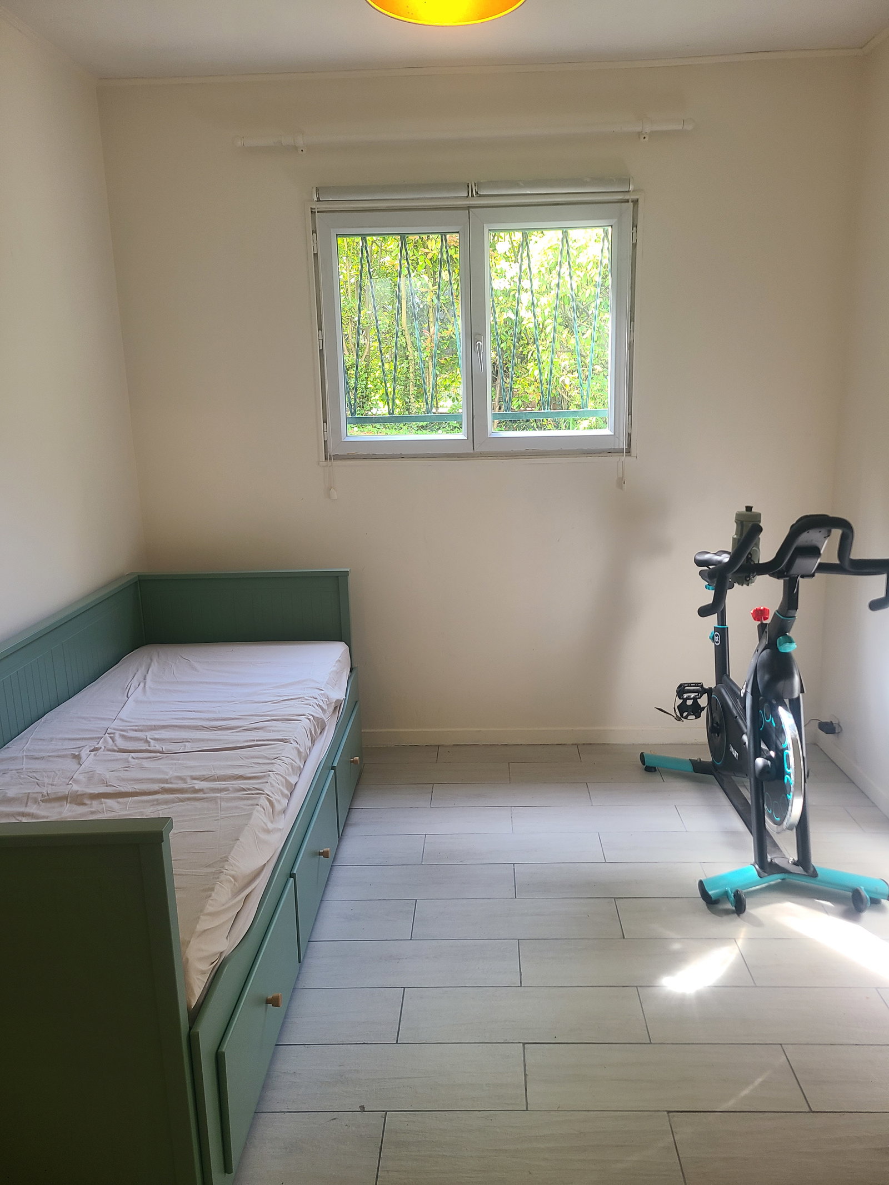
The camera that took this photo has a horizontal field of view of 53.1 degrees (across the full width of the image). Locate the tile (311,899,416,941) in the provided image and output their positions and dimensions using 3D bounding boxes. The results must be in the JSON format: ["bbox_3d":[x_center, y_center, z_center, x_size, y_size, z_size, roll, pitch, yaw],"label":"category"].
[{"bbox_3d":[-0.390,0.971,2.630,0.600,0.010,0.200,-1,13,2],"label":"tile"}]

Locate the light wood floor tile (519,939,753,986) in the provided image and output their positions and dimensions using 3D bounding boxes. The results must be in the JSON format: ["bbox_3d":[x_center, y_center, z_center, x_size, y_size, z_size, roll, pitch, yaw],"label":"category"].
[{"bbox_3d":[0.503,0.999,2.393,0.598,0.011,0.202,-1,13,3],"label":"light wood floor tile"}]

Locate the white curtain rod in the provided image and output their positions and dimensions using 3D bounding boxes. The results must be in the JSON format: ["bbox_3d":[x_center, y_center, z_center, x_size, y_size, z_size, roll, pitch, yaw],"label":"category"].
[{"bbox_3d":[0.064,-1.678,3.279,1.688,0.065,0.085,-1,13,2],"label":"white curtain rod"}]

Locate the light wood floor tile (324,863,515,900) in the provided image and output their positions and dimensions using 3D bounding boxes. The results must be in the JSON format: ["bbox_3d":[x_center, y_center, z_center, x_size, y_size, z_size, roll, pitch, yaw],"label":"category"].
[{"bbox_3d":[-0.076,0.923,2.826,0.598,0.011,0.202,-1,13,3],"label":"light wood floor tile"}]

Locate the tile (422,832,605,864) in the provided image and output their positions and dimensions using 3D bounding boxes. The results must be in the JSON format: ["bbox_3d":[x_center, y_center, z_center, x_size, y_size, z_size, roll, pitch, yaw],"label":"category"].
[{"bbox_3d":[0.232,0.871,3.008,0.598,0.011,0.202,-1,13,3],"label":"tile"}]

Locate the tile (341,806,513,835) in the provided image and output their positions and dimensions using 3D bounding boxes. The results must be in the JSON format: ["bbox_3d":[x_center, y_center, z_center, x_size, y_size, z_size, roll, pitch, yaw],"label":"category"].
[{"bbox_3d":[-0.057,0.828,3.209,0.600,0.010,0.200,-1,13,2],"label":"tile"}]

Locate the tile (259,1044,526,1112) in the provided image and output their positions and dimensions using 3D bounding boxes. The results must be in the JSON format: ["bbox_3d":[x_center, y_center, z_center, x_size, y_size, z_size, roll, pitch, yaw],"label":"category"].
[{"bbox_3d":[-0.116,1.104,2.028,0.598,0.011,0.202,-1,13,3],"label":"tile"}]

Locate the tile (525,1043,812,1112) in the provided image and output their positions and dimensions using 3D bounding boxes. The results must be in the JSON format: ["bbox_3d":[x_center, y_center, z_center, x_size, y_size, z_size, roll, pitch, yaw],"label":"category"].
[{"bbox_3d":[0.482,1.089,1.994,0.598,0.011,0.202,-1,13,3],"label":"tile"}]

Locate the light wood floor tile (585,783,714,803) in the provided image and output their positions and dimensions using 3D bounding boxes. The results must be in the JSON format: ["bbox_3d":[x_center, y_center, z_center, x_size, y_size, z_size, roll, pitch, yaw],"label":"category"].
[{"bbox_3d":[0.853,0.764,3.369,0.600,0.010,0.200,-1,13,2],"label":"light wood floor tile"}]

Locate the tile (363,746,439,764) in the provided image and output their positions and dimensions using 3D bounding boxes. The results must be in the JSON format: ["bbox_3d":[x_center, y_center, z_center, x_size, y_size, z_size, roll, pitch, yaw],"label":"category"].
[{"bbox_3d":[-0.326,0.705,3.841,0.598,0.011,0.202,-1,13,3],"label":"tile"}]

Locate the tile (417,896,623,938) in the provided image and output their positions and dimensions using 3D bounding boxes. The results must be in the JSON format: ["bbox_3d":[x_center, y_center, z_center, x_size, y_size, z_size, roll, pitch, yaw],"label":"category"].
[{"bbox_3d":[0.212,0.961,2.609,0.598,0.011,0.202,-1,13,3],"label":"tile"}]

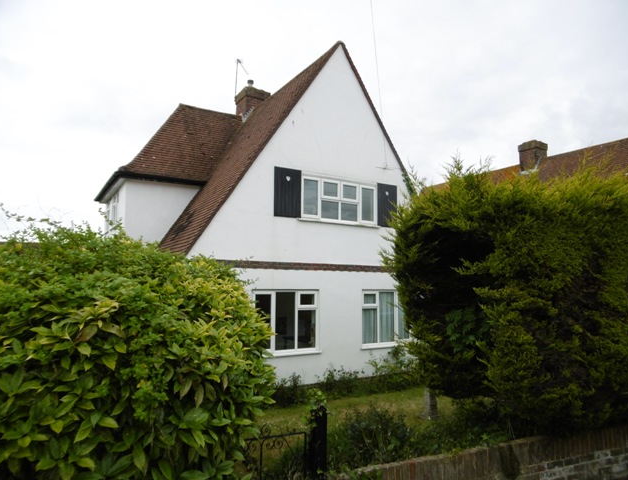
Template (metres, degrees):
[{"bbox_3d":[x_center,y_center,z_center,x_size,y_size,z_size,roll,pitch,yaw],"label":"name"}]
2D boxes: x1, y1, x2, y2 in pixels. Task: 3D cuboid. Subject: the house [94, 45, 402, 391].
[{"bbox_3d":[-1.898,-0.764,13.295,7.670,8.200,8.570,4,-5,-31],"label":"house"}]

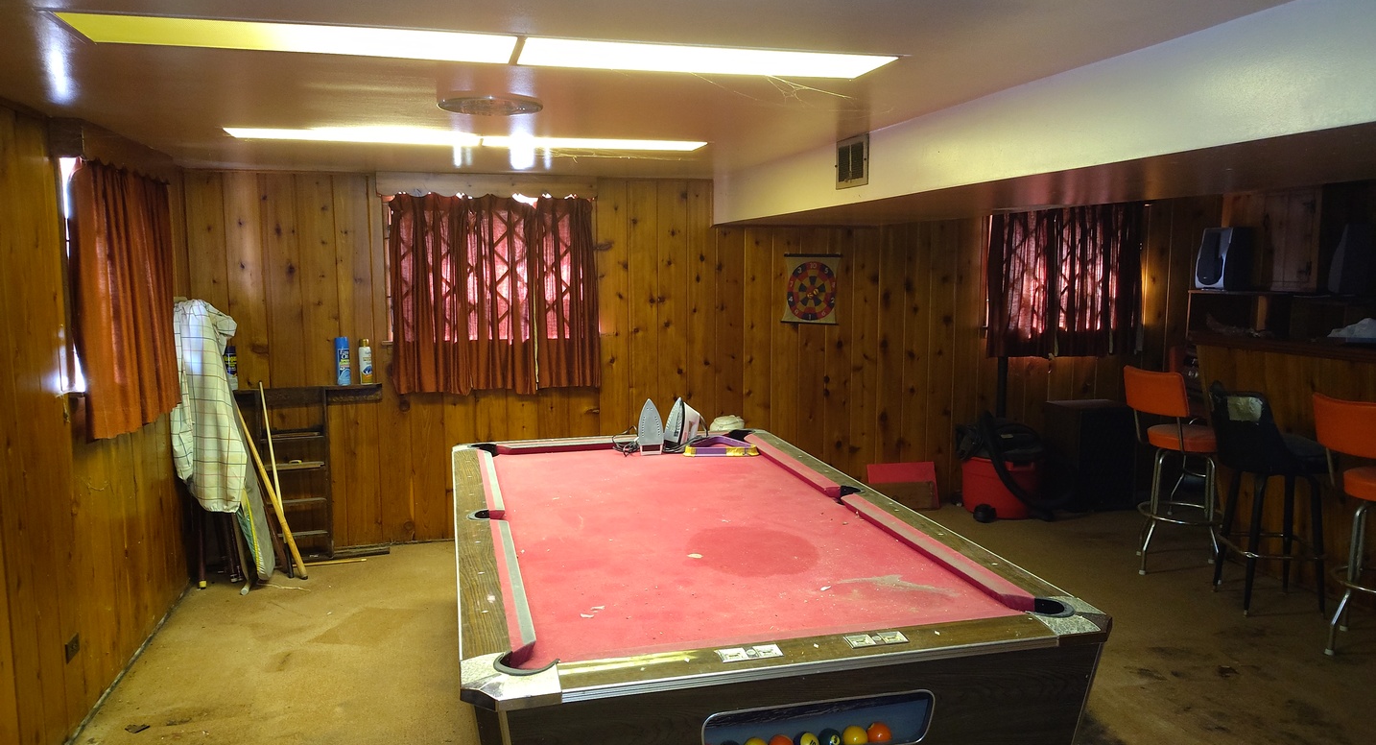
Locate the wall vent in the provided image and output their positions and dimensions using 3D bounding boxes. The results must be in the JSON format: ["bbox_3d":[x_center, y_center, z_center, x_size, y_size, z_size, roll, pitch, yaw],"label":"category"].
[{"bbox_3d":[0.626,-0.810,3.692,0.025,0.188,0.302,-2,7,-14],"label":"wall vent"}]

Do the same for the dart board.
[{"bbox_3d":[0.762,-0.507,5.881,0.370,0.425,0.025,-2,7,-14],"label":"dart board"}]

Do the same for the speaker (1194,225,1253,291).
[{"bbox_3d":[3.547,-0.748,6.302,0.270,0.415,0.240,-3,7,-22],"label":"speaker"}]

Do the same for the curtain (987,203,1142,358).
[{"bbox_3d":[2.478,-0.620,6.231,1.155,1.057,0.100,-2,7,-14],"label":"curtain"}]

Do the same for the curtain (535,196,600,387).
[{"bbox_3d":[-0.689,-0.449,5.476,0.370,1.087,0.100,-2,7,-14],"label":"curtain"}]

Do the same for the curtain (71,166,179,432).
[{"bbox_3d":[-2.232,-0.297,3.844,0.110,1.020,1.090,-2,7,-14],"label":"curtain"}]

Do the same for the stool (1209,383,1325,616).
[{"bbox_3d":[2.719,0.581,4.463,0.420,1.020,0.410,-1,7,-4],"label":"stool"}]

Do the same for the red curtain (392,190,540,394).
[{"bbox_3d":[-1.237,-0.420,5.346,0.773,1.124,0.100,-2,7,-14],"label":"red curtain"}]

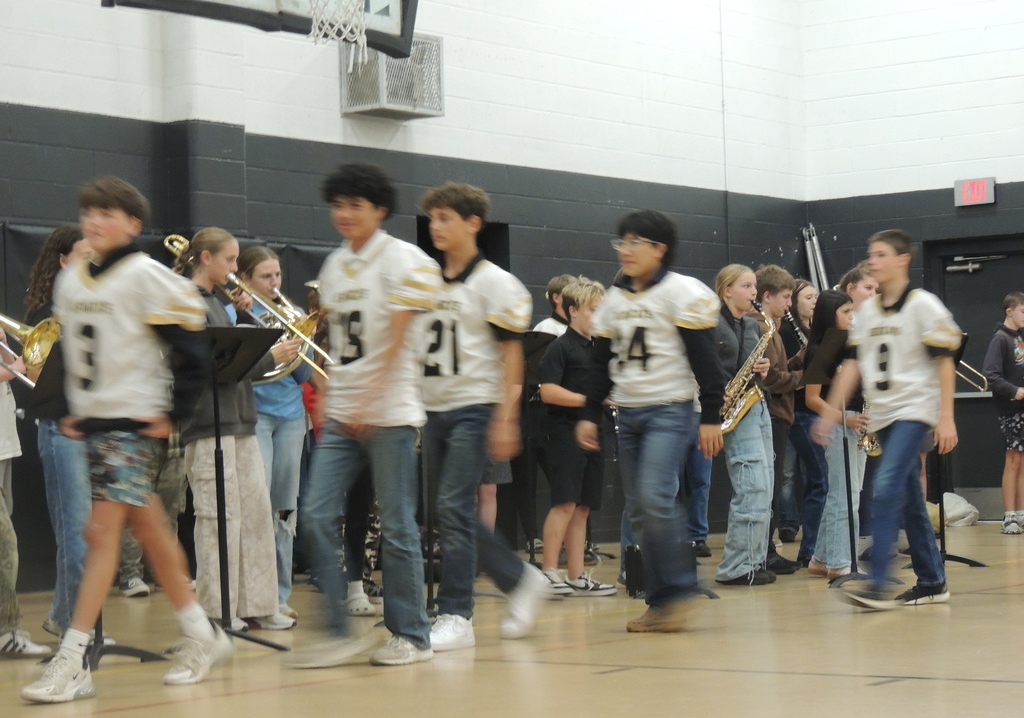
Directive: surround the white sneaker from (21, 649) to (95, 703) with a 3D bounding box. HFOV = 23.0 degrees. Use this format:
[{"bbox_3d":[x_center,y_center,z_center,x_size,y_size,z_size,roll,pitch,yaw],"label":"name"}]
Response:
[{"bbox_3d":[-1.410,0.981,7.791,0.100,0.135,0.265,-3,-2,37],"label":"white sneaker"}]

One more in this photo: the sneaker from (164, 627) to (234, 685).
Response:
[{"bbox_3d":[-1.047,0.987,8.372,0.100,0.125,0.265,-3,23,37],"label":"sneaker"}]

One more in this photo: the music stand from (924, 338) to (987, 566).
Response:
[{"bbox_3d":[2.283,0.487,13.442,0.460,1.270,0.500,-3,-2,36],"label":"music stand"}]

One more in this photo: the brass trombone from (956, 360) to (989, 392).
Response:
[{"bbox_3d":[2.225,-0.146,14.085,1.146,0.220,0.220,34,19,33],"label":"brass trombone"}]

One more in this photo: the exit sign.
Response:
[{"bbox_3d":[3.586,-1.289,19.462,0.315,0.195,0.045,-3,-2,36],"label":"exit sign"}]

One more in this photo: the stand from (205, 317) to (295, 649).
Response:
[{"bbox_3d":[-1.030,0.479,9.265,0.460,1.170,0.510,-3,-2,38],"label":"stand"}]

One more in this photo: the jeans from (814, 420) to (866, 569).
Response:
[{"bbox_3d":[1.683,0.650,12.916,0.270,0.850,0.340,-3,-2,35],"label":"jeans"}]

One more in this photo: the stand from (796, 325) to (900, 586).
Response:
[{"bbox_3d":[1.643,0.481,12.171,0.460,1.220,0.510,-3,-2,35],"label":"stand"}]

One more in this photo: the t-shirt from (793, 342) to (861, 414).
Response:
[{"bbox_3d":[1.683,0.071,13.204,0.250,0.460,0.380,-3,-2,37],"label":"t-shirt"}]

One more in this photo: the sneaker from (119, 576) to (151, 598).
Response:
[{"bbox_3d":[-2.008,1.202,13.365,0.095,0.110,0.250,-1,-2,-27],"label":"sneaker"}]

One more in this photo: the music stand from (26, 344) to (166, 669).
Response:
[{"bbox_3d":[-1.515,0.518,9.019,0.430,1.150,0.500,-3,-2,37],"label":"music stand"}]

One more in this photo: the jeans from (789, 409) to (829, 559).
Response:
[{"bbox_3d":[1.692,0.693,14.350,0.270,0.900,0.340,-3,-2,33],"label":"jeans"}]

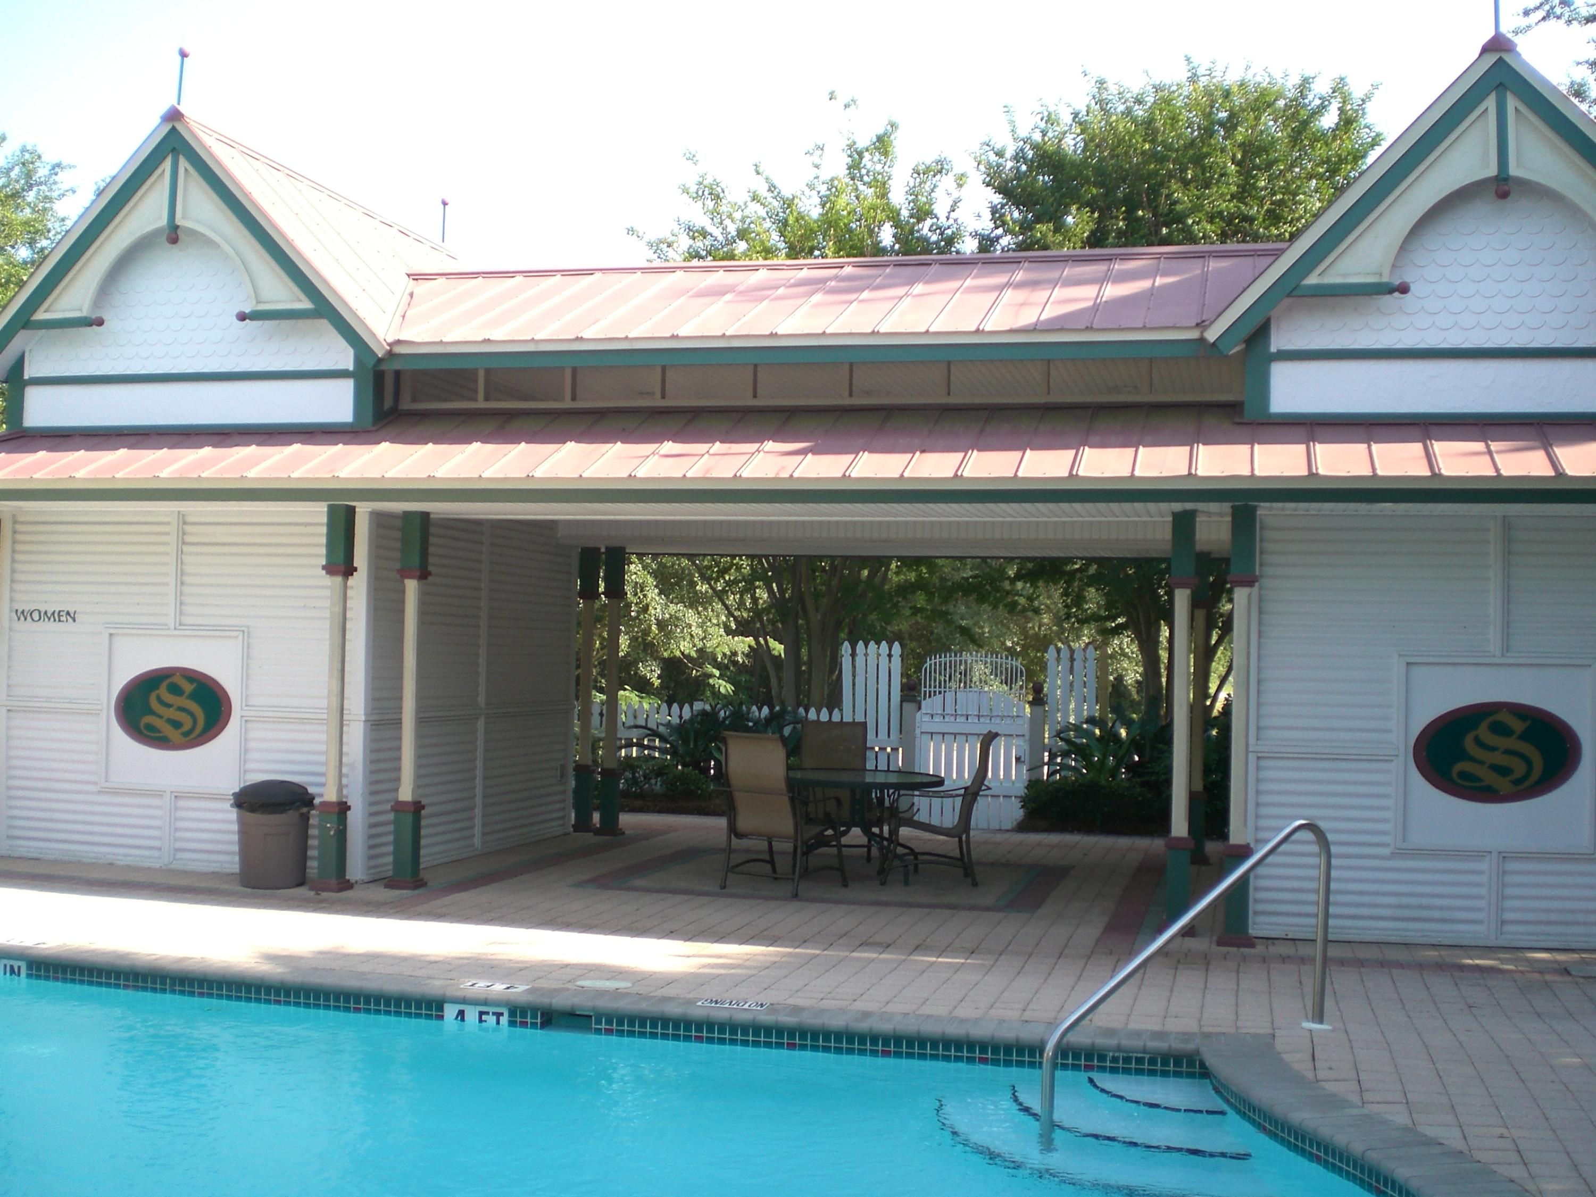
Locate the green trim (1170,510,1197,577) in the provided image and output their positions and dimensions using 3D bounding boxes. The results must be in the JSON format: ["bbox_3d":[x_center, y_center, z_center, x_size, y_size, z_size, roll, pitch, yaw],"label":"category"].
[{"bbox_3d":[2.215,-0.318,10.047,0.140,0.385,0.140,1,-2,13],"label":"green trim"}]

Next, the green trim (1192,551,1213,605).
[{"bbox_3d":[3.142,-0.166,13.608,0.129,0.382,0.129,1,-2,15],"label":"green trim"}]

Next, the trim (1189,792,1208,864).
[{"bbox_3d":[3.099,1.761,13.547,0.136,0.526,0.136,1,-2,15],"label":"trim"}]

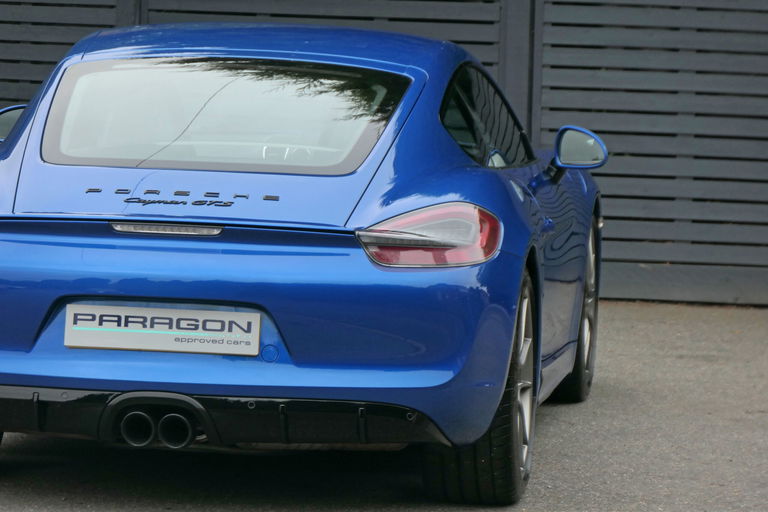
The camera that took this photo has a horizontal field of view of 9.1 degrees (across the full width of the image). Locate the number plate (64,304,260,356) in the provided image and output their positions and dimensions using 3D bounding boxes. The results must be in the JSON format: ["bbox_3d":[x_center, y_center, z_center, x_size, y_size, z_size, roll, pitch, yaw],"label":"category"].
[{"bbox_3d":[-0.587,0.197,12.853,0.520,0.112,0.015,2,-2,7],"label":"number plate"}]

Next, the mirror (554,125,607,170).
[{"bbox_3d":[0.620,-0.342,15.149,0.165,0.140,0.120,3,5,13],"label":"mirror"}]

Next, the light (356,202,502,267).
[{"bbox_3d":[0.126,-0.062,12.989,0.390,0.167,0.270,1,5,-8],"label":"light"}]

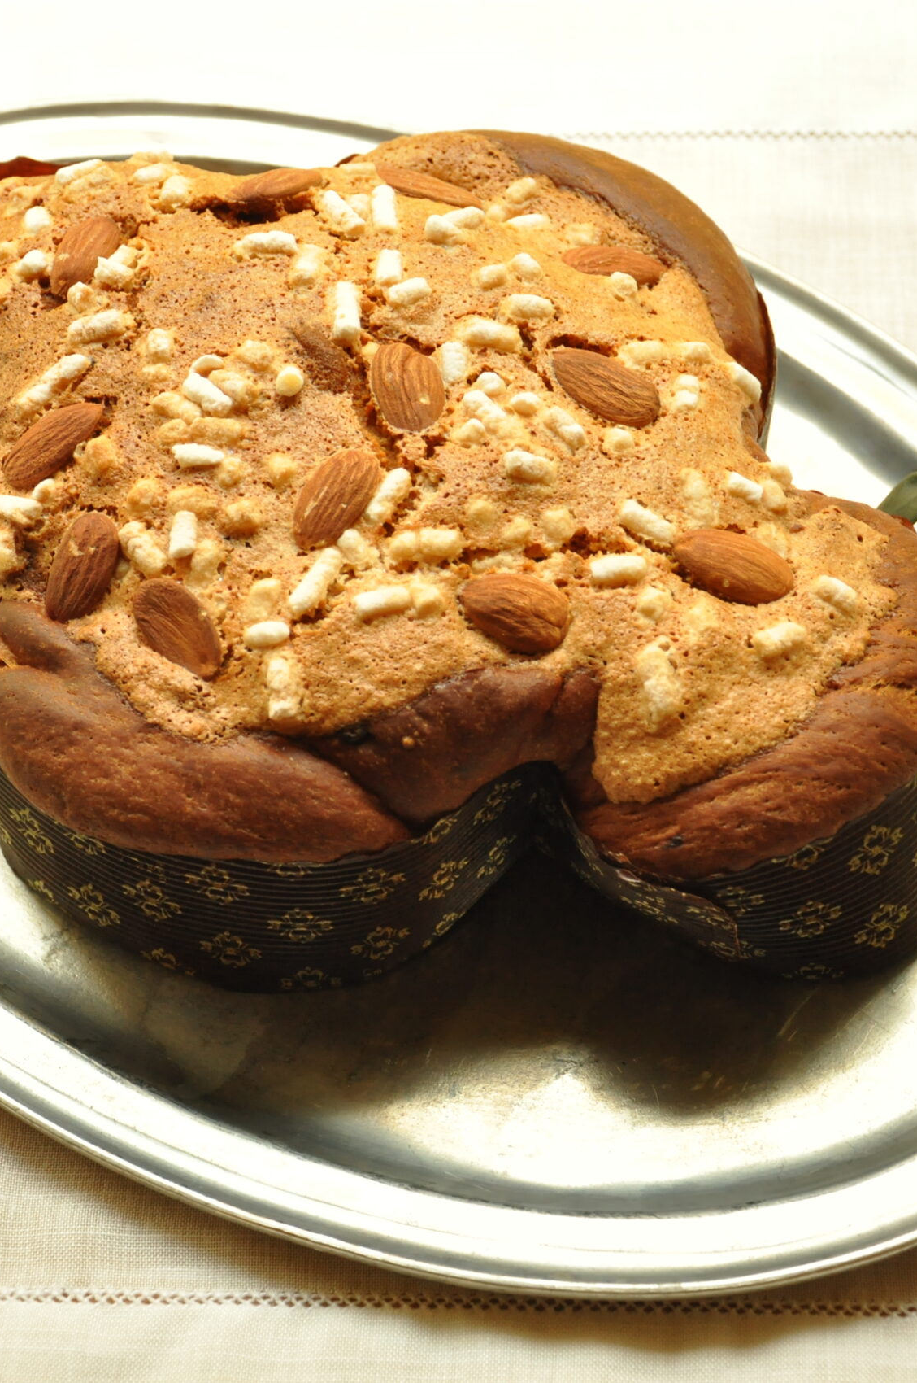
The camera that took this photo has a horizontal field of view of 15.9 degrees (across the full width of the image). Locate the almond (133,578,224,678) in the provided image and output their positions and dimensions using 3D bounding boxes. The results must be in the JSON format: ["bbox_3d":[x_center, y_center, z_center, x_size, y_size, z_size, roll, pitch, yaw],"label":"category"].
[{"bbox_3d":[-0.054,-0.012,0.639,0.013,0.009,0.025,-32,64,-9],"label":"almond"}]

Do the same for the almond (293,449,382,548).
[{"bbox_3d":[-0.024,-0.037,0.646,0.014,0.009,0.024,17,60,17],"label":"almond"}]

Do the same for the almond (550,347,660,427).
[{"bbox_3d":[0.028,-0.059,0.636,0.025,0.009,0.014,35,54,23],"label":"almond"}]

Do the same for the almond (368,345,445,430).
[{"bbox_3d":[-0.010,-0.061,0.663,0.014,0.009,0.021,-11,61,-4],"label":"almond"}]

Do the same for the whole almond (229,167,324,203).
[{"bbox_3d":[-0.038,-0.105,0.682,0.014,0.007,0.025,15,27,38],"label":"whole almond"}]

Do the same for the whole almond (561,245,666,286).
[{"bbox_3d":[0.032,-0.089,0.689,0.024,0.009,0.012,9,45,2],"label":"whole almond"}]

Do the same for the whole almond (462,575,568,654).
[{"bbox_3d":[0.011,-0.015,0.610,0.023,0.009,0.014,29,66,22],"label":"whole almond"}]

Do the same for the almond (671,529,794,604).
[{"bbox_3d":[0.053,-0.024,0.643,0.026,0.009,0.014,26,56,15],"label":"almond"}]

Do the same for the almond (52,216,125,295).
[{"bbox_3d":[-0.079,-0.092,0.696,0.013,0.009,0.024,9,53,16],"label":"almond"}]

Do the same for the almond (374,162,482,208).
[{"bbox_3d":[-0.006,-0.105,0.680,0.026,0.007,0.013,25,32,30],"label":"almond"}]

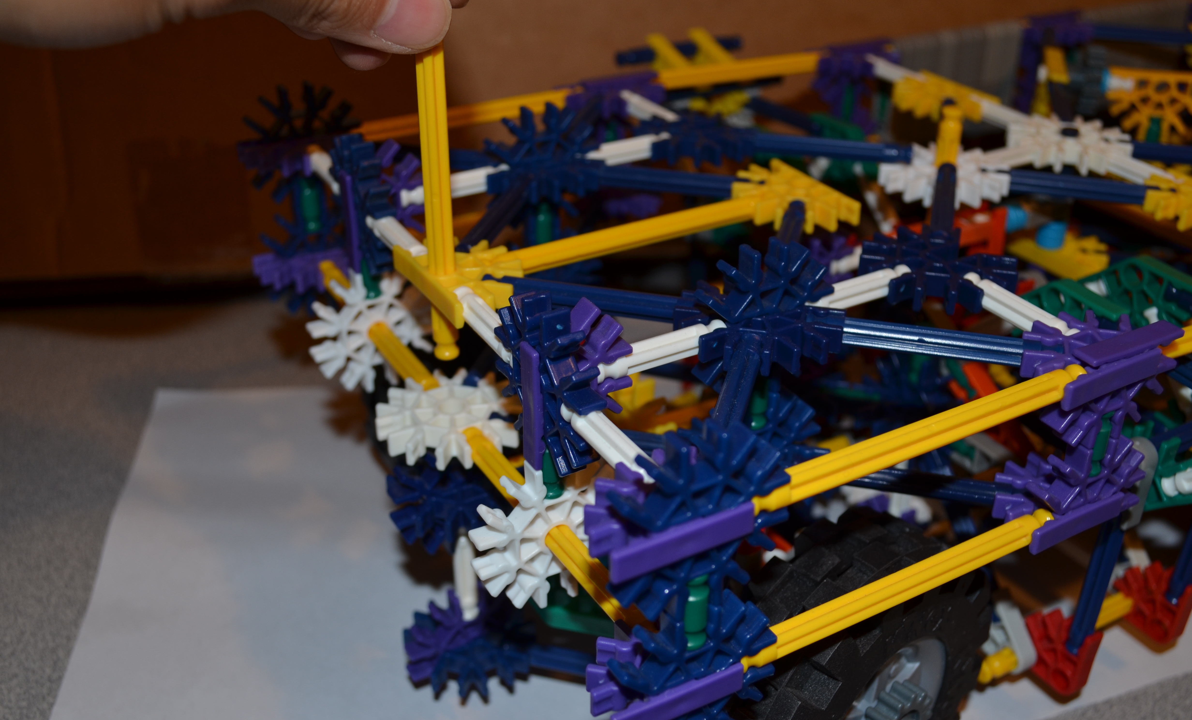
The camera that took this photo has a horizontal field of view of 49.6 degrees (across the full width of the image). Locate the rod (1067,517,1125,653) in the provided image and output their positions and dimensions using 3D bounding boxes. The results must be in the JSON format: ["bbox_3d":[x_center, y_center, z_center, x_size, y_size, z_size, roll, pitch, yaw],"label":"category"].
[{"bbox_3d":[0.124,0.054,0.322,0.006,0.051,0.006,-17,36,-24],"label":"rod"}]

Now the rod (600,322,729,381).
[{"bbox_3d":[0.014,-0.002,0.273,0.032,0.006,0.006,-18,34,-25],"label":"rod"}]

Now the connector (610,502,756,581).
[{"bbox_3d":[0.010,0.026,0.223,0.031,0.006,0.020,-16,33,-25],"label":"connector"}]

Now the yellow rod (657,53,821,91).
[{"bbox_3d":[0.051,-0.101,0.449,0.085,0.006,0.006,-13,32,-26],"label":"yellow rod"}]

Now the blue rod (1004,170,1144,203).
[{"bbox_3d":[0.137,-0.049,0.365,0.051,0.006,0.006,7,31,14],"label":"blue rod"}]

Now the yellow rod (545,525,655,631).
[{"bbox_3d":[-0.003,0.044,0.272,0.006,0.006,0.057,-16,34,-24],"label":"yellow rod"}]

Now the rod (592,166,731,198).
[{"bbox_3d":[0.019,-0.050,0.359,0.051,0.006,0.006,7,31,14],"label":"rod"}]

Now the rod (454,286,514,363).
[{"bbox_3d":[-0.024,-0.008,0.282,0.006,0.006,0.032,-14,34,-22],"label":"rod"}]

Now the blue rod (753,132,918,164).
[{"bbox_3d":[0.066,-0.062,0.380,0.053,0.006,0.006,10,31,12],"label":"blue rod"}]

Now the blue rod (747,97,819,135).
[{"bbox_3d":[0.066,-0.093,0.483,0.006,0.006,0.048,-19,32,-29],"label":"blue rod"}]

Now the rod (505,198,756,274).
[{"bbox_3d":[0.010,-0.031,0.324,0.085,0.006,0.006,-15,33,-25],"label":"rod"}]

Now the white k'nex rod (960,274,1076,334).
[{"bbox_3d":[0.095,-0.011,0.289,0.006,0.006,0.033,-17,36,-27],"label":"white k'nex rod"}]

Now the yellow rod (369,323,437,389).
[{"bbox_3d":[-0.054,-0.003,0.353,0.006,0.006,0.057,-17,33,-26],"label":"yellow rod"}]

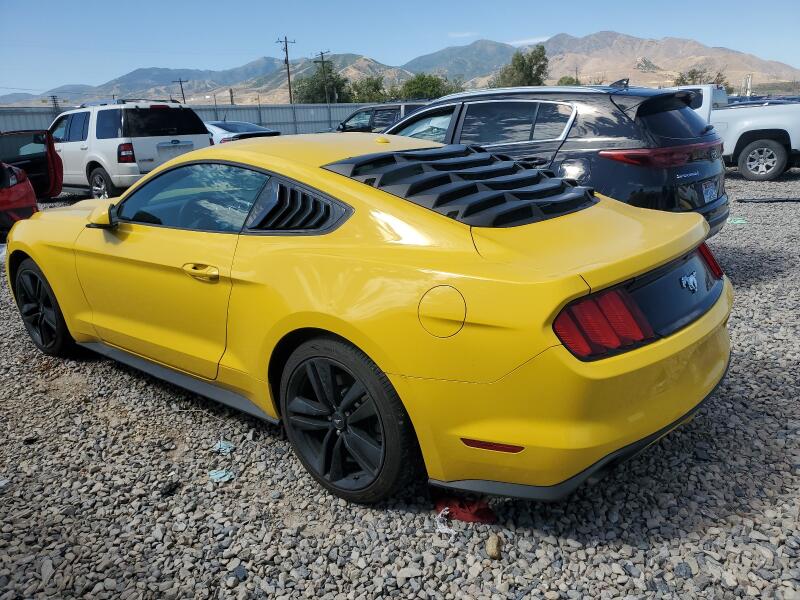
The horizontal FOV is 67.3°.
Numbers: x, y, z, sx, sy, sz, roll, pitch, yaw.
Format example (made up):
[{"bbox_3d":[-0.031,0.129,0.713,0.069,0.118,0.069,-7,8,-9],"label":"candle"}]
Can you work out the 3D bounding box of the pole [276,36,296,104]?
[{"bbox_3d":[-12.742,-24.896,69.517,2.200,10.310,0.350,-2,17,0],"label":"pole"}]

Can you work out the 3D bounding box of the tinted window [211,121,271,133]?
[{"bbox_3d":[-4.280,-4.620,16.150,0.800,0.300,1.280,12,22,38],"label":"tinted window"}]

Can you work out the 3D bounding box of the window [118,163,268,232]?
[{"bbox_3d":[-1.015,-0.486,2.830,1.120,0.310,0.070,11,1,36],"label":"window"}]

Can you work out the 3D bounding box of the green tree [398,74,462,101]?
[{"bbox_3d":[3.634,-23.582,70.900,7.400,6.110,7.000,-2,17,0],"label":"green tree"}]

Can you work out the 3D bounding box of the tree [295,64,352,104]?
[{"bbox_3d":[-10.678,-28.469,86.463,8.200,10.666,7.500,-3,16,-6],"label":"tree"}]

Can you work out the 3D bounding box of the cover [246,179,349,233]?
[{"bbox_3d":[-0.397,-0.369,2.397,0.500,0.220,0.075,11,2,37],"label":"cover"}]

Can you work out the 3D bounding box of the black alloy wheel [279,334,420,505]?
[{"bbox_3d":[-0.202,0.472,2.486,0.690,0.690,0.260,11,21,36],"label":"black alloy wheel"}]

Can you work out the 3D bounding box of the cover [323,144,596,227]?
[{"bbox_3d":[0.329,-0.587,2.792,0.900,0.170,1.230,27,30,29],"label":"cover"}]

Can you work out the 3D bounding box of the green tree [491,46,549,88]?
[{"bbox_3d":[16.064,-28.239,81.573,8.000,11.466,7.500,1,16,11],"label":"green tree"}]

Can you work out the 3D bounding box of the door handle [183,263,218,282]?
[{"bbox_3d":[-0.905,-0.122,2.711,0.225,0.068,0.055,11,21,36],"label":"door handle"}]

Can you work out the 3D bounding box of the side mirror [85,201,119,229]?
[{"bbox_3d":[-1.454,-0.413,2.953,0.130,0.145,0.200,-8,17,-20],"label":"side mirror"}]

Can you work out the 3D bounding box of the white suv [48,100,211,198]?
[{"bbox_3d":[-5.748,-2.886,11.874,4.920,1.840,1.900,12,22,38],"label":"white suv"}]

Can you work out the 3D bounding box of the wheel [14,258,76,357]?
[{"bbox_3d":[-2.289,0.036,3.994,0.687,0.687,0.240,11,20,37],"label":"wheel"}]

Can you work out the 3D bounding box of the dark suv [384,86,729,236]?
[{"bbox_3d":[0.950,-1.330,6.420,4.480,1.645,1.860,12,21,39],"label":"dark suv"}]

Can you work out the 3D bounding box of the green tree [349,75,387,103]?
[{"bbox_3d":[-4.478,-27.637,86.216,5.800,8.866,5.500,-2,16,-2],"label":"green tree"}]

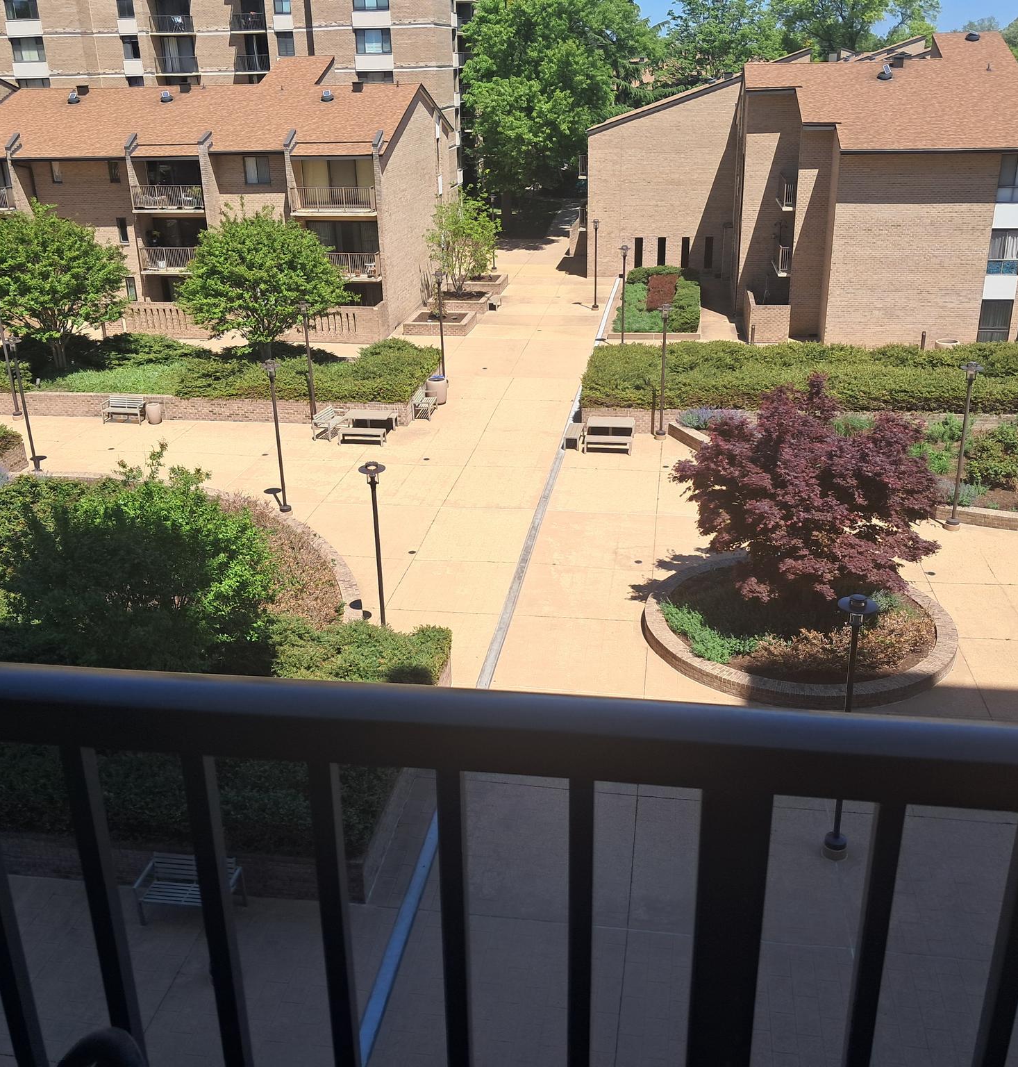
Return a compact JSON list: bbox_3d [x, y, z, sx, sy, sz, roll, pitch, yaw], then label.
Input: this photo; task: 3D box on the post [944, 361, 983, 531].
[{"bbox_3d":[10.910,-2.055,26.672,0.520,4.184,0.520,2,22,8],"label":"post"}]

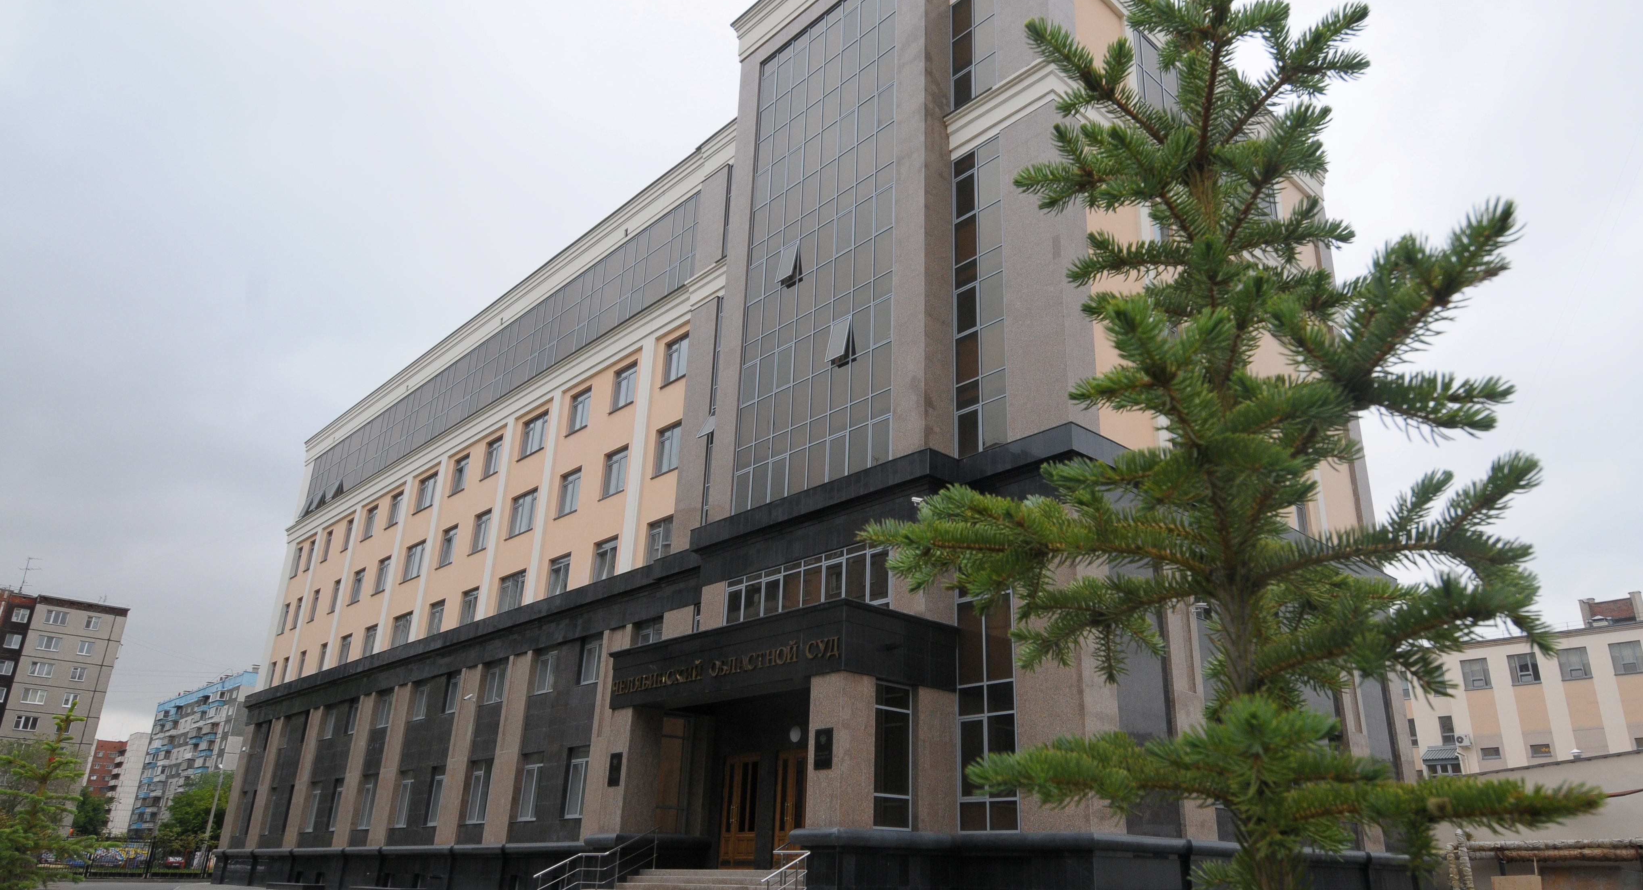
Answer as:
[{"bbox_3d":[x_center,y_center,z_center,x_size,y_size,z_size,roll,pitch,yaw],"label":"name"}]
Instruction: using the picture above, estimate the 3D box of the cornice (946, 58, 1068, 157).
[{"bbox_3d":[4.673,-8.877,25.188,3.450,1.280,0.420,-20,-32,41],"label":"cornice"}]

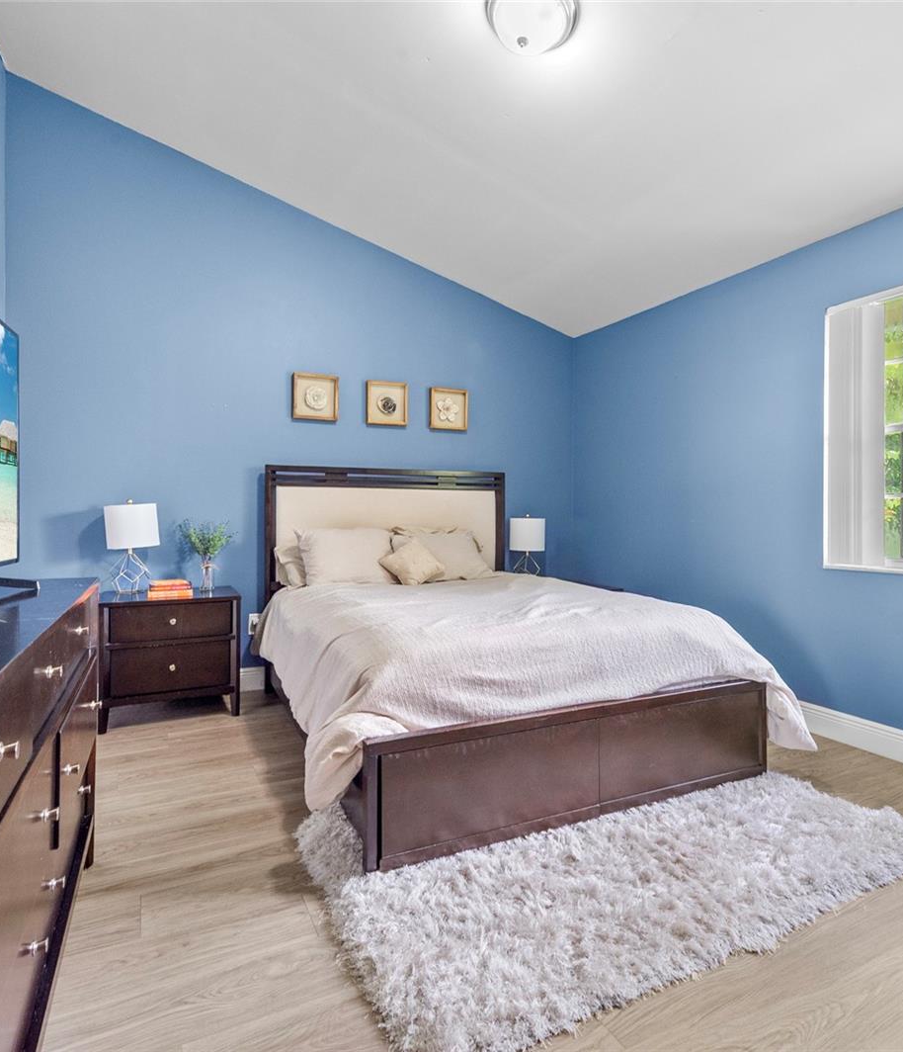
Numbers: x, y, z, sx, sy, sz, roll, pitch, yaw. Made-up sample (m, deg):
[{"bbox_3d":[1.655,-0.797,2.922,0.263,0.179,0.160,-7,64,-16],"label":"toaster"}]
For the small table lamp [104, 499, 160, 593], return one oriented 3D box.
[{"bbox_3d":[-1.659,0.111,3.198,0.250,0.495,0.250,0,1,-27],"label":"small table lamp"}]

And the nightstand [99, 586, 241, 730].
[{"bbox_3d":[-1.465,0.668,3.207,0.635,0.618,0.413,0,1,-27],"label":"nightstand"}]

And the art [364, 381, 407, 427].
[{"bbox_3d":[-0.413,-0.781,3.942,0.267,0.272,0.035,0,1,-27],"label":"art"}]

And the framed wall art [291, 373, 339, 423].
[{"bbox_3d":[-0.825,-0.776,3.735,0.271,0.268,0.035,0,1,-27],"label":"framed wall art"}]

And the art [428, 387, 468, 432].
[{"bbox_3d":[-0.018,-0.784,4.141,0.274,0.273,0.035,0,1,-27],"label":"art"}]

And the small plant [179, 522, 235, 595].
[{"bbox_3d":[-1.328,0.166,3.348,0.270,0.385,0.250,0,1,-27],"label":"small plant"}]

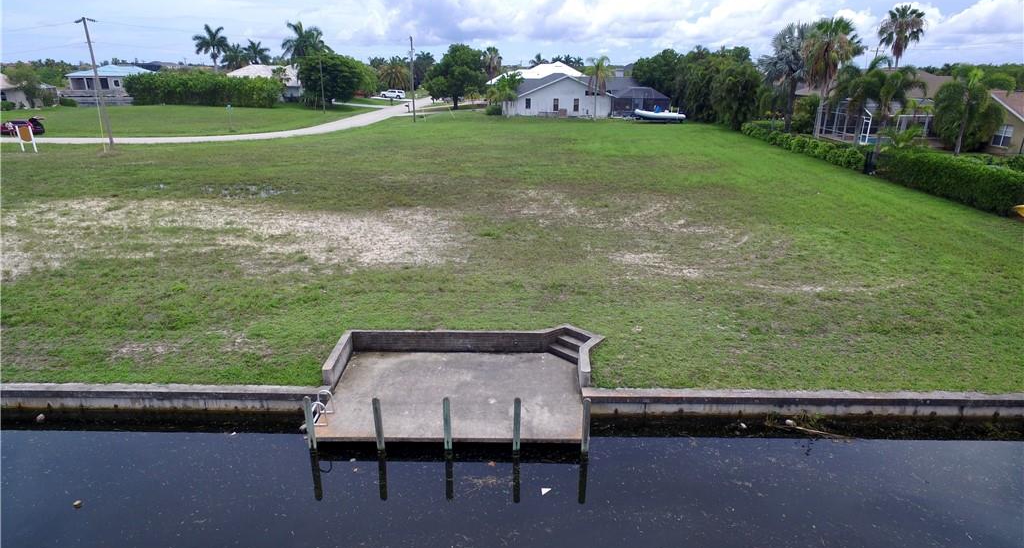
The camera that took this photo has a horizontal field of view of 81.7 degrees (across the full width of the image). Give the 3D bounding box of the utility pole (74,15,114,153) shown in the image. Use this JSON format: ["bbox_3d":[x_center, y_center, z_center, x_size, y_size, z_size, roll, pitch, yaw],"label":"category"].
[{"bbox_3d":[-32.748,-14.944,46.930,2.100,10.000,0.400,13,23,33],"label":"utility pole"}]

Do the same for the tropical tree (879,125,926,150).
[{"bbox_3d":[28.500,-9.620,43.220,3.850,2.540,3.850,0,19,0],"label":"tropical tree"}]

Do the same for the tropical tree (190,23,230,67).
[{"bbox_3d":[-60.760,-42.810,120.640,7.470,14.900,7.470,0,19,0],"label":"tropical tree"}]

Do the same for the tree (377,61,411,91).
[{"bbox_3d":[-28.470,-47.260,143.430,7.960,8.470,7.960,0,19,0],"label":"tree"}]

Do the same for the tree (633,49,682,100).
[{"bbox_3d":[21.170,-27.730,85.640,7.750,9.180,7.750,0,19,0],"label":"tree"}]

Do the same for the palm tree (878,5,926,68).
[{"bbox_3d":[46.087,-24.744,70.746,5.500,13.500,5.500,0,19,0],"label":"palm tree"}]

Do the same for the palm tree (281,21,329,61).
[{"bbox_3d":[-34.169,-35.305,99.536,8.076,13.540,7.672,0,19,0],"label":"palm tree"}]

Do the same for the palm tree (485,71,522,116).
[{"bbox_3d":[-1.143,-24.173,79.457,5.104,5.974,4.849,0,19,0],"label":"palm tree"}]

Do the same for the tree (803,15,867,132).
[{"bbox_3d":[30.066,-18.788,57.164,5.900,11.000,5.900,0,19,0],"label":"tree"}]

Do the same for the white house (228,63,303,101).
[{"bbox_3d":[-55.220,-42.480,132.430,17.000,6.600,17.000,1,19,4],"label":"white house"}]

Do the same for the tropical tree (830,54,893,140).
[{"bbox_3d":[28.150,-13.850,48.110,5.460,7.360,5.460,0,19,0],"label":"tropical tree"}]

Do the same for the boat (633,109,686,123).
[{"bbox_3d":[17.925,-19.808,72.604,6.500,1.700,2.400,3,19,8],"label":"boat"}]

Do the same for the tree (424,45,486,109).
[{"bbox_3d":[-9.700,-33.830,101.520,11.060,10.370,11.060,0,19,0],"label":"tree"}]

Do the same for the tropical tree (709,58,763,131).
[{"bbox_3d":[23.505,-19.064,63.171,5.275,7.222,5.275,0,19,0],"label":"tropical tree"}]

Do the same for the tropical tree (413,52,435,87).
[{"bbox_3d":[-22.560,-52.060,153.410,6.190,11.050,6.190,0,19,0],"label":"tropical tree"}]

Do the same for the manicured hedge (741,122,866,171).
[{"bbox_3d":[24.284,-11.626,50.677,1.400,1.350,25.529,2,19,4],"label":"manicured hedge"}]

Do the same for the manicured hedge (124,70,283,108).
[{"bbox_3d":[-55.038,-32.445,104.433,26.500,5.500,3.000,3,19,9],"label":"manicured hedge"}]

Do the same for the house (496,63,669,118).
[{"bbox_3d":[11.095,-27.218,89.505,22.500,5.800,18.000,2,19,6],"label":"house"}]

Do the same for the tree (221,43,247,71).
[{"bbox_3d":[-68.250,-50.540,146.530,7.380,12.670,7.380,0,19,0],"label":"tree"}]

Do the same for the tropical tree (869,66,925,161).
[{"bbox_3d":[24.780,-10.484,39.245,3.980,6.679,3.781,0,19,0],"label":"tropical tree"}]

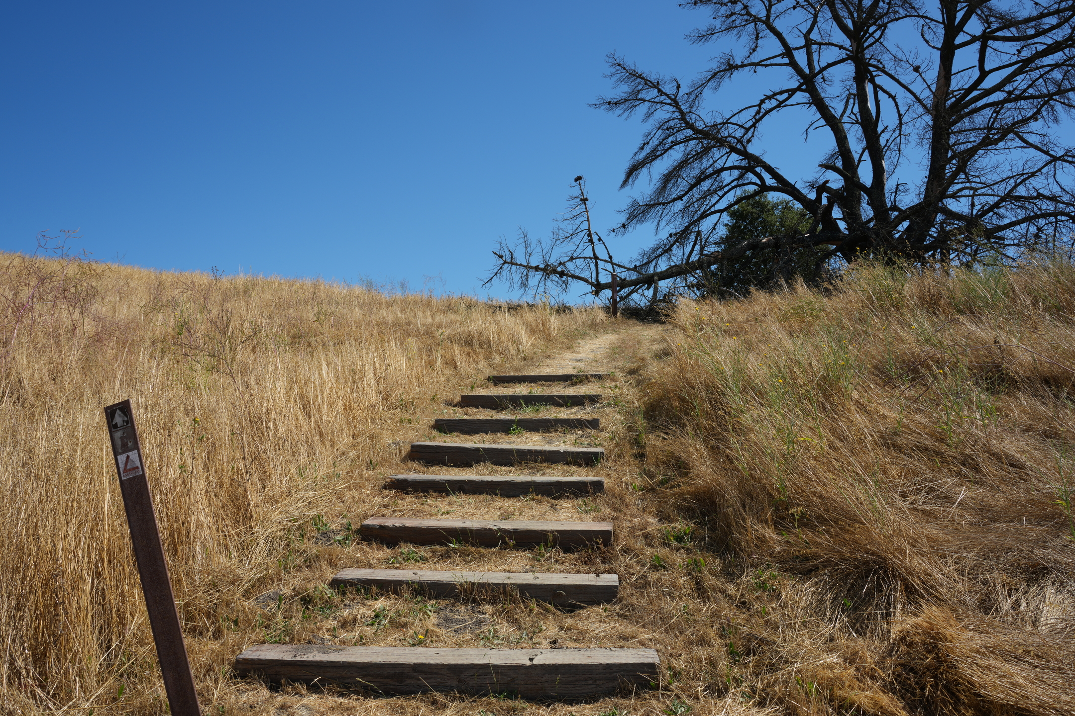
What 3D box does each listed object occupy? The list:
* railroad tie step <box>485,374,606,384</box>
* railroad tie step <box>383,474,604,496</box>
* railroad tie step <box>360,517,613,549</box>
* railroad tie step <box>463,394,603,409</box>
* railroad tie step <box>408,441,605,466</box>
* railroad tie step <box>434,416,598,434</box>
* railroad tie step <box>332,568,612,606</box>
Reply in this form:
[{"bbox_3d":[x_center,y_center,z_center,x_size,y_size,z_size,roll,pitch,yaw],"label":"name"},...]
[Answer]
[{"bbox_3d":[0.109,0.248,8.745,1.229,0.132,0.190,0,-1,5],"label":"railroad tie step"},{"bbox_3d":[-0.250,0.773,4.898,1.280,0.132,0.190,0,-1,5],"label":"railroad tie step"},{"bbox_3d":[-0.256,0.927,4.303,1.280,0.132,0.190,0,-1,5],"label":"railroad tie step"},{"bbox_3d":[-0.051,0.394,7.418,1.242,0.132,0.190,0,-1,5],"label":"railroad tie step"},{"bbox_3d":[-0.196,0.664,5.571,1.280,0.132,0.190,0,-1,5],"label":"railroad tie step"},{"bbox_3d":[-0.150,0.530,6.427,1.261,0.132,0.190,0,-1,5],"label":"railroad tie step"},{"bbox_3d":[-0.277,1.062,3.781,1.280,0.132,0.190,0,-1,5],"label":"railroad tie step"}]

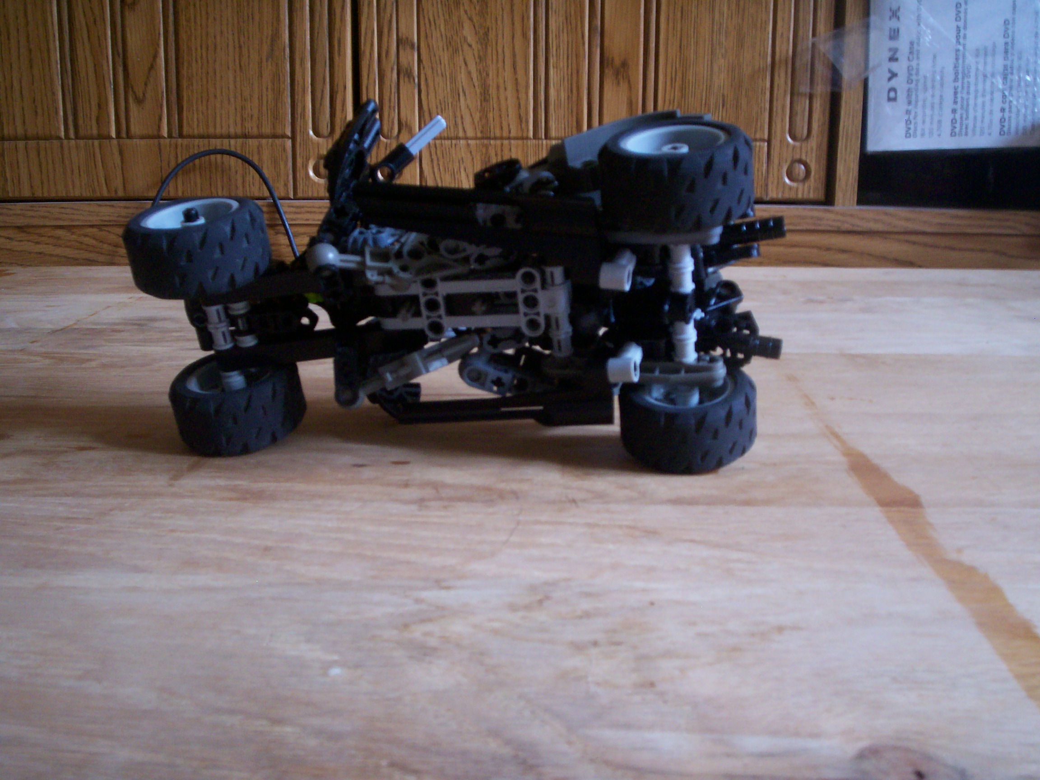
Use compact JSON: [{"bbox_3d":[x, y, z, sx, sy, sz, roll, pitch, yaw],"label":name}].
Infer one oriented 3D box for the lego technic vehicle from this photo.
[{"bbox_3d":[-0.017,-0.031,0.350,0.203,0.111,0.076,-1,30,11],"label":"lego technic vehicle"}]

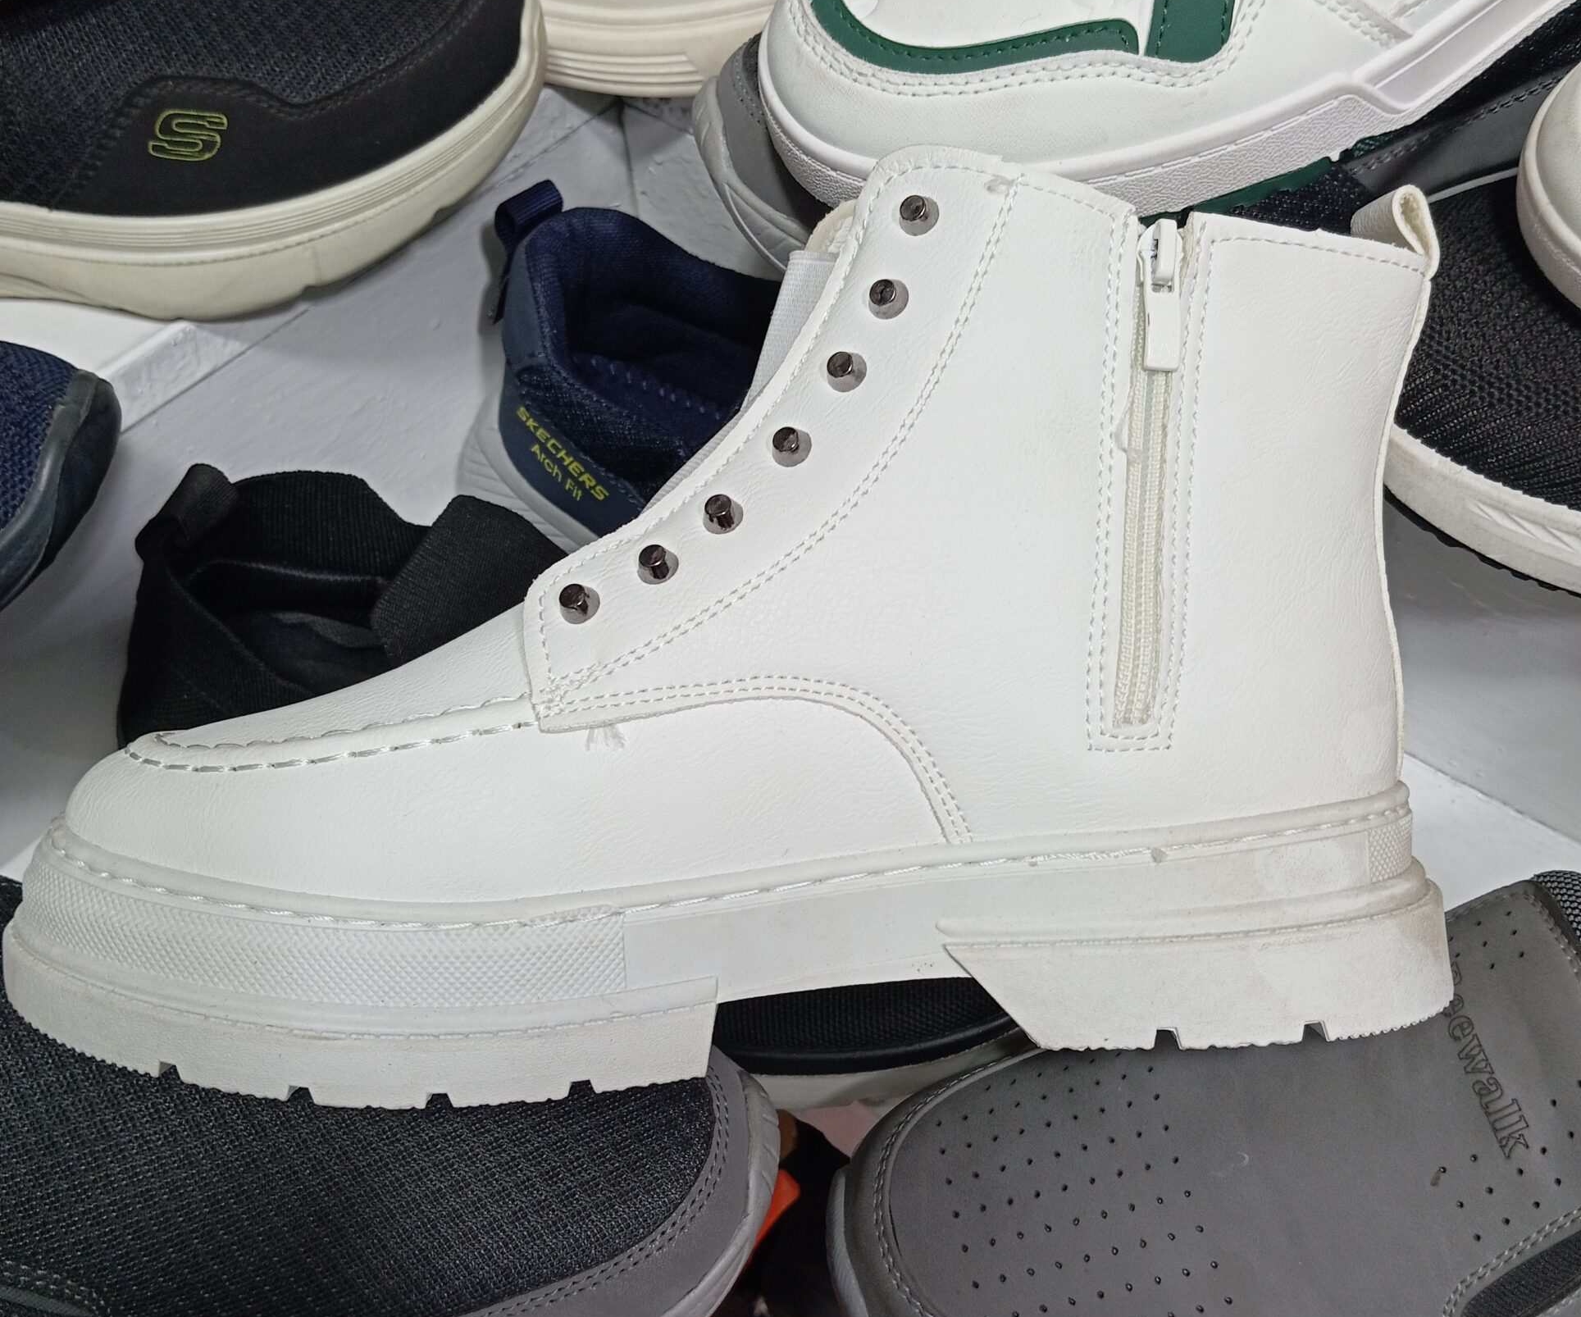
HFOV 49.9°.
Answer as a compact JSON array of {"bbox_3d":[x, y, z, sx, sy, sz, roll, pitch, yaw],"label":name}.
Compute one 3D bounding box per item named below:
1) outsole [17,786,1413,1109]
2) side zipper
[{"bbox_3d":[-0.007,0.046,0.364,0.300,0.051,0.108,-1,10,-3],"label":"outsole"},{"bbox_3d":[0.068,-0.034,0.322,0.011,0.096,0.008,0,10,-4],"label":"side zipper"}]

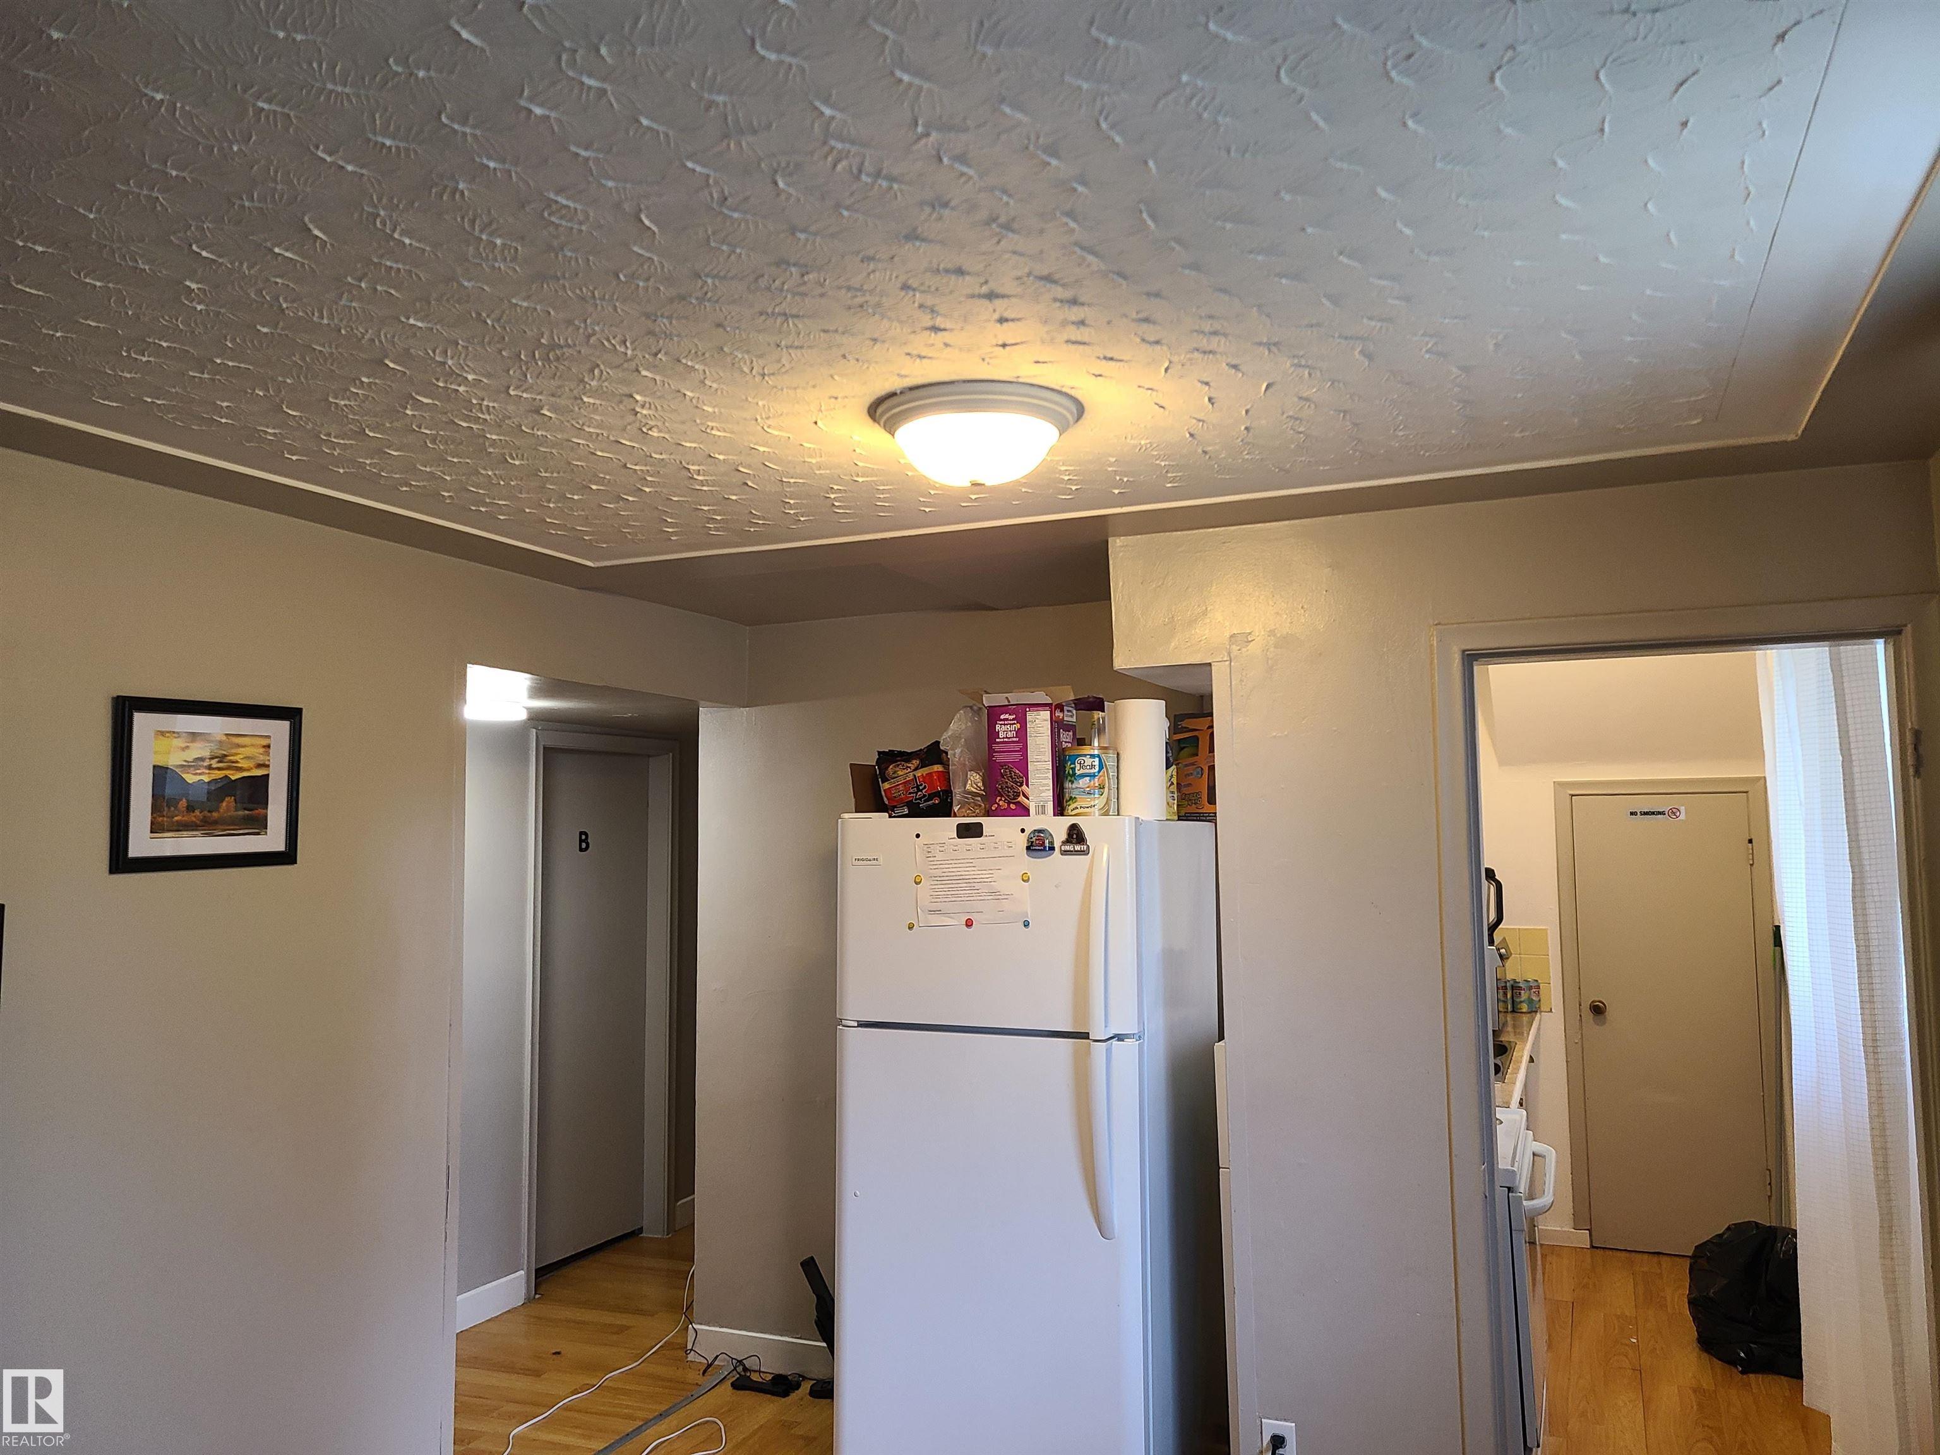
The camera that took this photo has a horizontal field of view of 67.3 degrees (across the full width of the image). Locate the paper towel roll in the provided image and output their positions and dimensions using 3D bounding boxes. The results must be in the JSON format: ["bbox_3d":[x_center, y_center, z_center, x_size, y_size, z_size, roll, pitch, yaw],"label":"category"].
[{"bbox_3d":[0.406,0.082,3.484,0.128,0.282,0.128,-3,-5,23],"label":"paper towel roll"}]

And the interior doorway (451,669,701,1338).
[{"bbox_3d":[-1.048,0.916,3.990,0.150,2.060,1.140,-3,-5,23],"label":"interior doorway"}]

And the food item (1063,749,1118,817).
[{"bbox_3d":[0.286,0.133,3.433,0.128,0.176,0.128,-1,-5,0],"label":"food item"}]

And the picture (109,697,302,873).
[{"bbox_3d":[-1.478,0.114,2.840,0.025,0.322,0.416,-3,-5,23],"label":"picture"}]

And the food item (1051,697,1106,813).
[{"bbox_3d":[0.267,0.086,3.565,0.130,0.290,0.100,-3,-5,23],"label":"food item"}]

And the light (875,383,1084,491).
[{"bbox_3d":[0.012,-0.470,2.449,0.363,0.130,0.363,-1,-5,0],"label":"light"}]

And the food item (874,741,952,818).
[{"bbox_3d":[-0.136,0.138,3.592,0.190,0.200,0.090,-3,-5,23],"label":"food item"}]

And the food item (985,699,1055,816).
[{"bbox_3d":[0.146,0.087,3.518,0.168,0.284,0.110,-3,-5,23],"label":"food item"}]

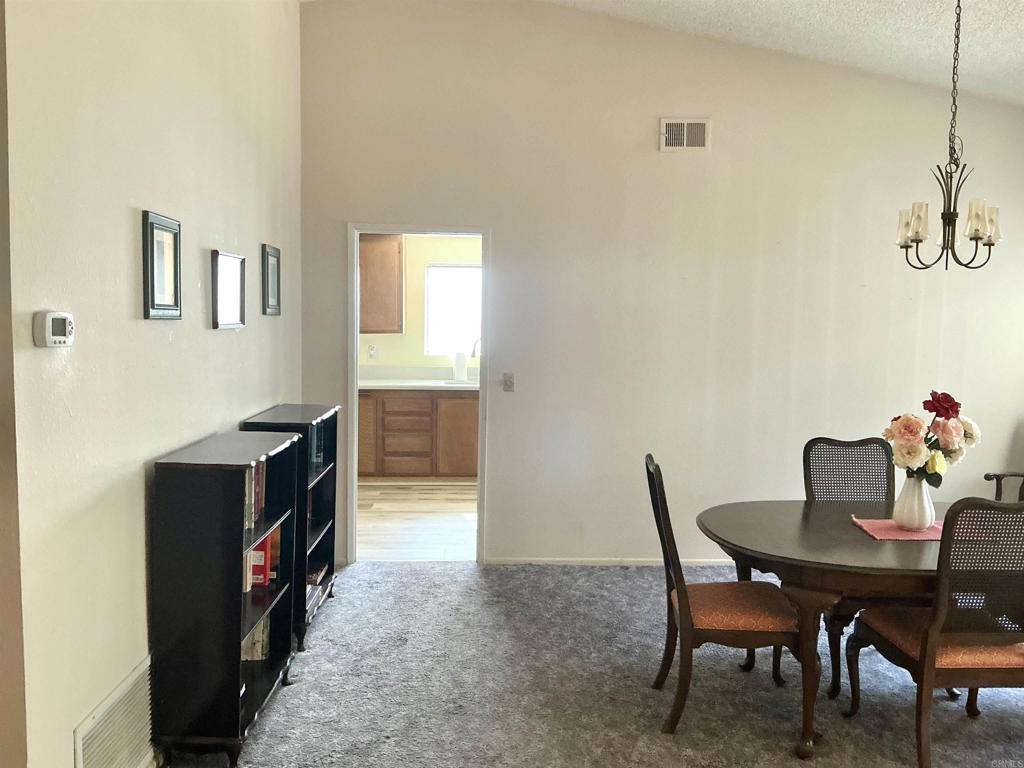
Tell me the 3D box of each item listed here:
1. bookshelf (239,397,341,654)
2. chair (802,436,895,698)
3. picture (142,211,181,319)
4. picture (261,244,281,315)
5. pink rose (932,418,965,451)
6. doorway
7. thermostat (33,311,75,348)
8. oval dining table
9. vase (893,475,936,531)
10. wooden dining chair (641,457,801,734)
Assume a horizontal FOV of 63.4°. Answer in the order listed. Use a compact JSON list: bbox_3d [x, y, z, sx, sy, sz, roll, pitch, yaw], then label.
[{"bbox_3d":[-1.083,0.674,4.135,0.325,1.060,0.770,1,4,-2],"label":"bookshelf"},{"bbox_3d":[1.601,0.780,3.703,0.530,1.005,0.640,1,4,-2],"label":"chair"},{"bbox_3d":[-1.215,-0.402,2.889,0.022,0.356,0.283,1,4,-2],"label":"picture"},{"bbox_3d":[-1.248,-0.533,4.300,0.022,0.349,0.293,1,5,-2],"label":"picture"},{"bbox_3d":[1.762,0.204,3.343,0.112,0.112,0.108,1,4,-2],"label":"pink rose"},{"bbox_3d":[-0.583,0.081,5.184,0.868,2.100,0.130,1,4,-2],"label":"doorway"},{"bbox_3d":[-1.175,-0.140,2.128,0.033,0.095,0.142,1,5,-2],"label":"thermostat"},{"bbox_3d":[1.610,0.949,3.300,1.710,0.730,1.110,1,4,-2],"label":"oval dining table"},{"bbox_3d":[1.631,0.468,3.346,0.171,0.221,0.171,1,5,-2],"label":"vase"},{"bbox_3d":[0.862,0.808,3.290,0.647,1.015,0.537,1,5,3],"label":"wooden dining chair"}]

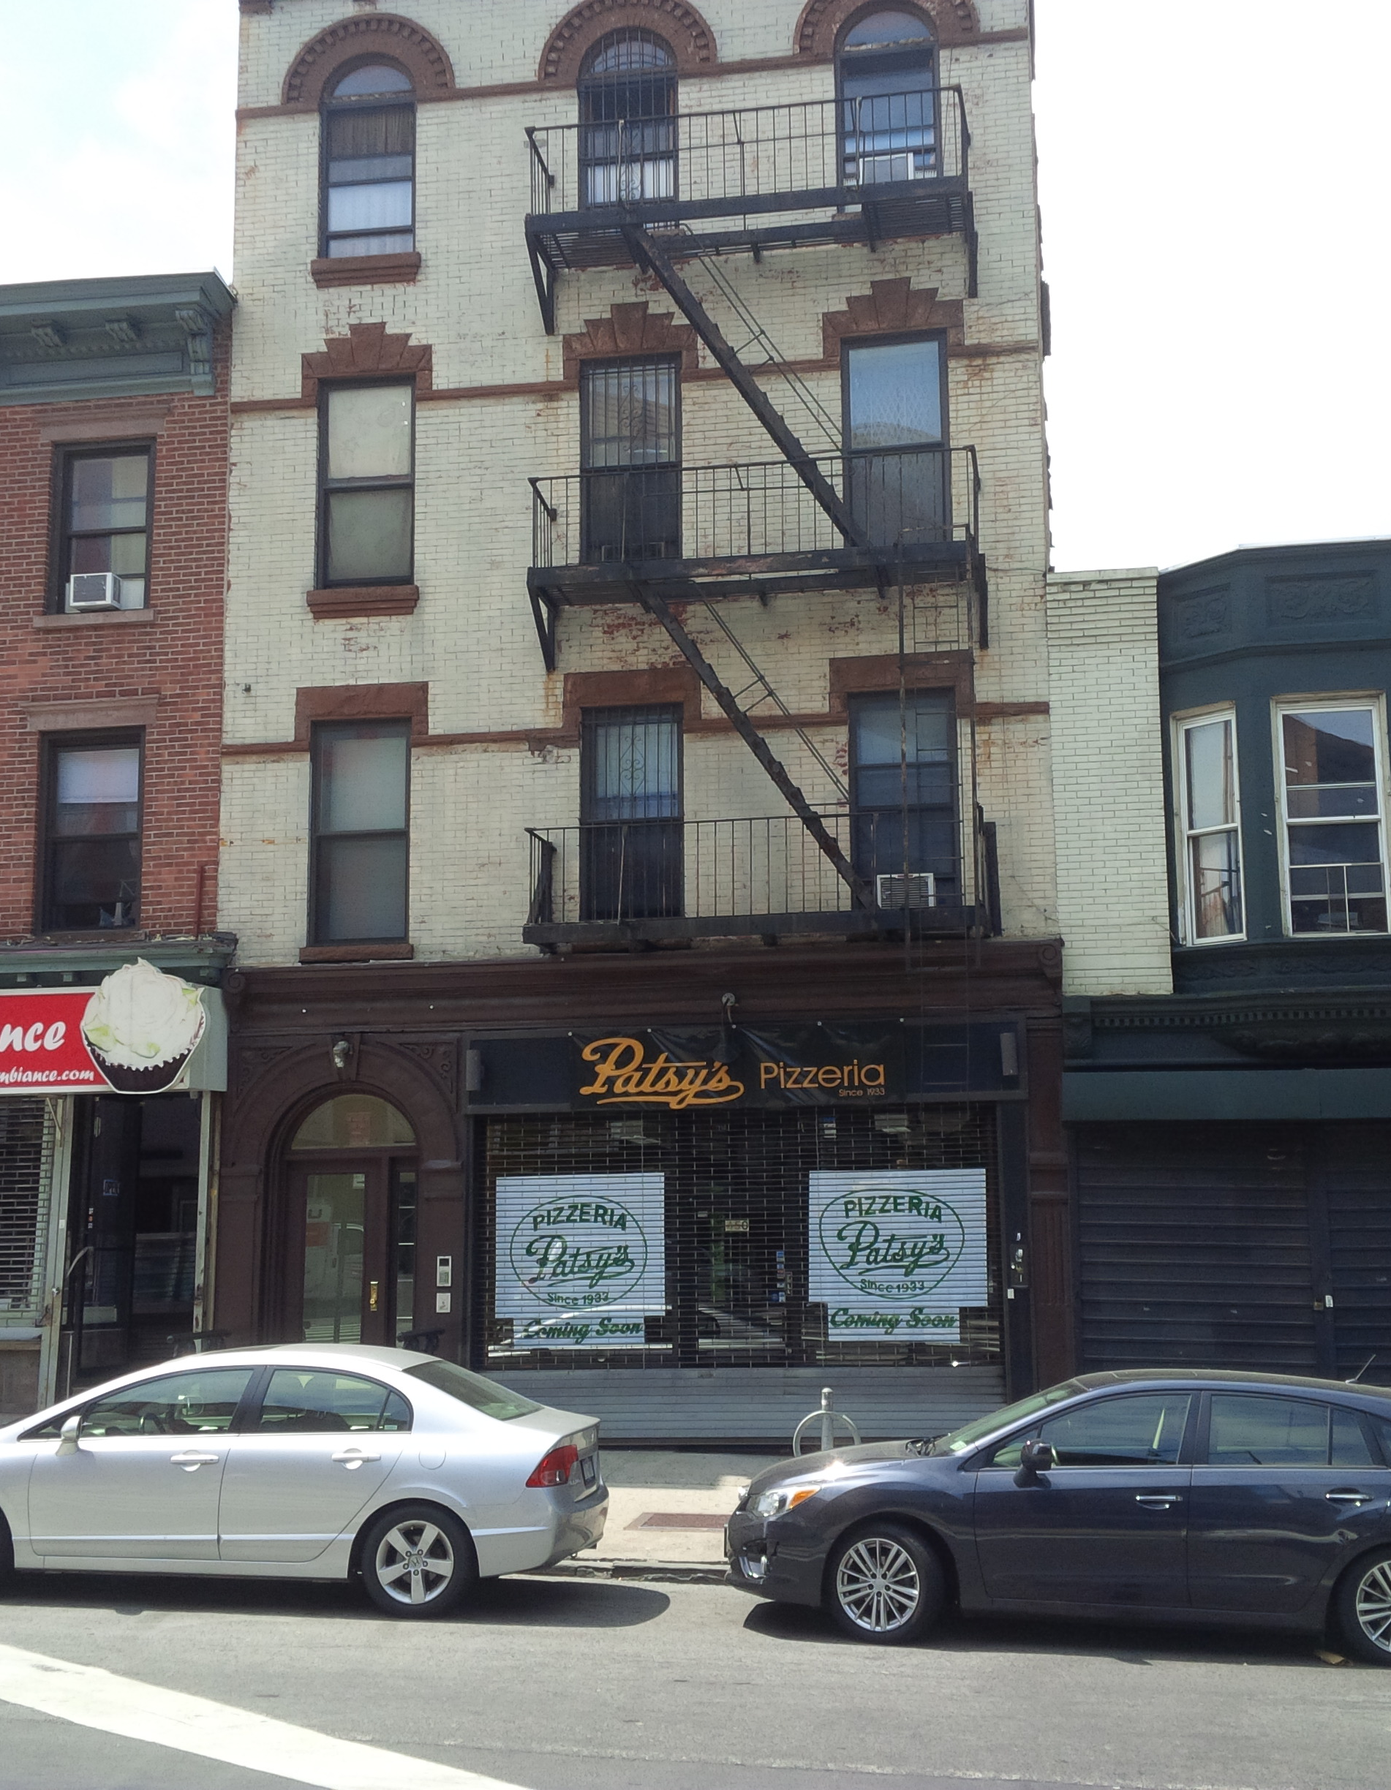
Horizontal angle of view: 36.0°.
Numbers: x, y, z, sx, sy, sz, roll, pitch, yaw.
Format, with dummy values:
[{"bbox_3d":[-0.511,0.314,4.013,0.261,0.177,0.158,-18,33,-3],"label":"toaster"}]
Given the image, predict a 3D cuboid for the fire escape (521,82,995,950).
[{"bbox_3d":[0.548,-3.238,18.869,4.013,7.511,0.980,-2,-10,9],"label":"fire escape"}]

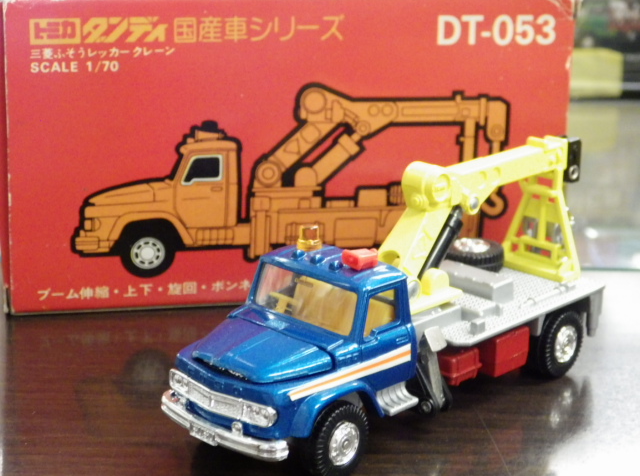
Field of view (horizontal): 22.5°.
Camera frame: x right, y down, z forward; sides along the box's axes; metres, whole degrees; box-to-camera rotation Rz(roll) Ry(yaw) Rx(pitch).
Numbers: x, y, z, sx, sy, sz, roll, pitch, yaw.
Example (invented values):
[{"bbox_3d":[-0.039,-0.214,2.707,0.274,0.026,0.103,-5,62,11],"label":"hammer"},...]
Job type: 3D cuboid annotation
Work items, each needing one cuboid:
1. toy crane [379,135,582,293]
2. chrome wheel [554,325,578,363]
[{"bbox_3d":[0.036,-0.004,0.361,0.017,0.035,0.073,16,22,40],"label":"toy crane"},{"bbox_3d":[0.056,0.024,0.369,0.003,0.009,0.009,16,22,40],"label":"chrome wheel"}]

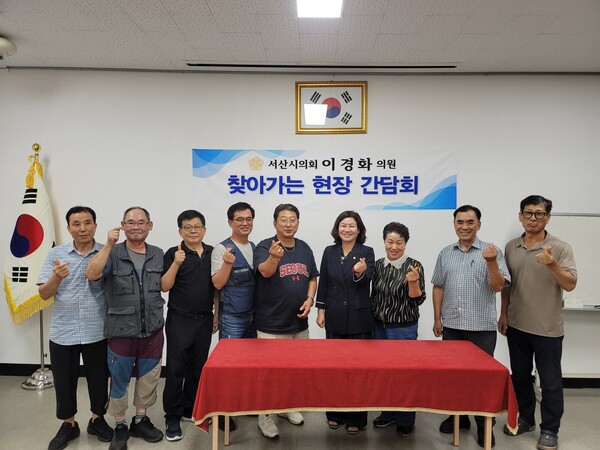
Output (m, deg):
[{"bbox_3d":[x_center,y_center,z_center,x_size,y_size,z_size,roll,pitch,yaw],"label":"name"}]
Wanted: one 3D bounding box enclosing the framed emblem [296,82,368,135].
[{"bbox_3d":[0.293,-1.112,4.101,0.687,0.505,0.040,1,1,1],"label":"framed emblem"}]

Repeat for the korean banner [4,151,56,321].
[{"bbox_3d":[-2.516,0.108,4.060,0.505,1.616,0.263,1,1,-5],"label":"korean banner"}]

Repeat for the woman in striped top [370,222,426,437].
[{"bbox_3d":[0.735,0.765,3.232,0.444,1.571,0.384,1,1,9],"label":"woman in striped top"}]

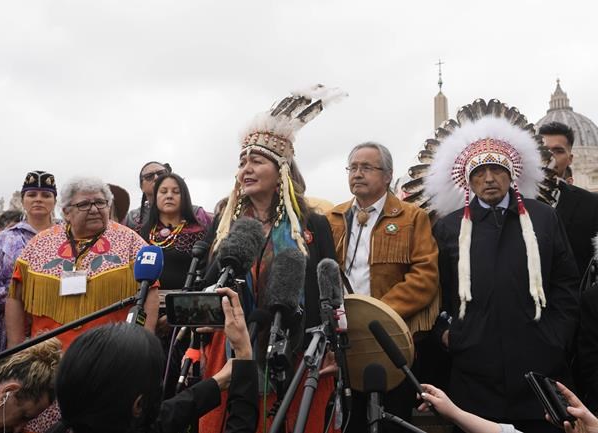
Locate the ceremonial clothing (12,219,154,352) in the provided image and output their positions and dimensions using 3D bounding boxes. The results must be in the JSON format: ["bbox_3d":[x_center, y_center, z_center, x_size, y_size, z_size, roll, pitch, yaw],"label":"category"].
[{"bbox_3d":[-0.843,0.274,2.470,0.540,0.520,0.340,1,-6,-9],"label":"ceremonial clothing"}]

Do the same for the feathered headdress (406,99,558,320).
[{"bbox_3d":[0.695,-0.016,2.460,0.550,0.800,0.360,-1,-6,13],"label":"feathered headdress"}]

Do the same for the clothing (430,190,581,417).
[{"bbox_3d":[0.783,0.358,2.430,0.540,0.880,0.350,-1,-6,12],"label":"clothing"}]

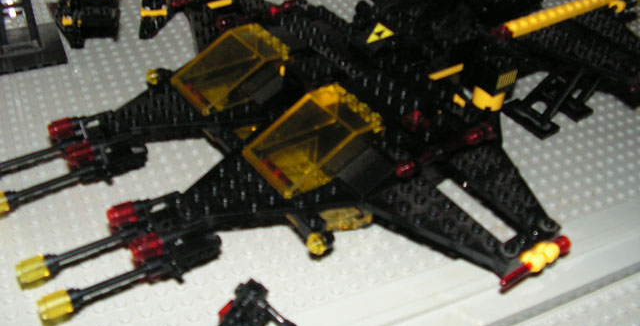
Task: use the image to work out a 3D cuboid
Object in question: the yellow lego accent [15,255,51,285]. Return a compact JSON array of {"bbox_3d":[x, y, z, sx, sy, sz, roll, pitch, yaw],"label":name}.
[{"bbox_3d":[-0.102,0.038,0.238,0.009,0.008,0.008,-22,49,-31],"label":"yellow lego accent"}]

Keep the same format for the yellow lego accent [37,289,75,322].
[{"bbox_3d":[-0.090,0.050,0.227,0.009,0.008,0.008,-22,49,-31],"label":"yellow lego accent"}]

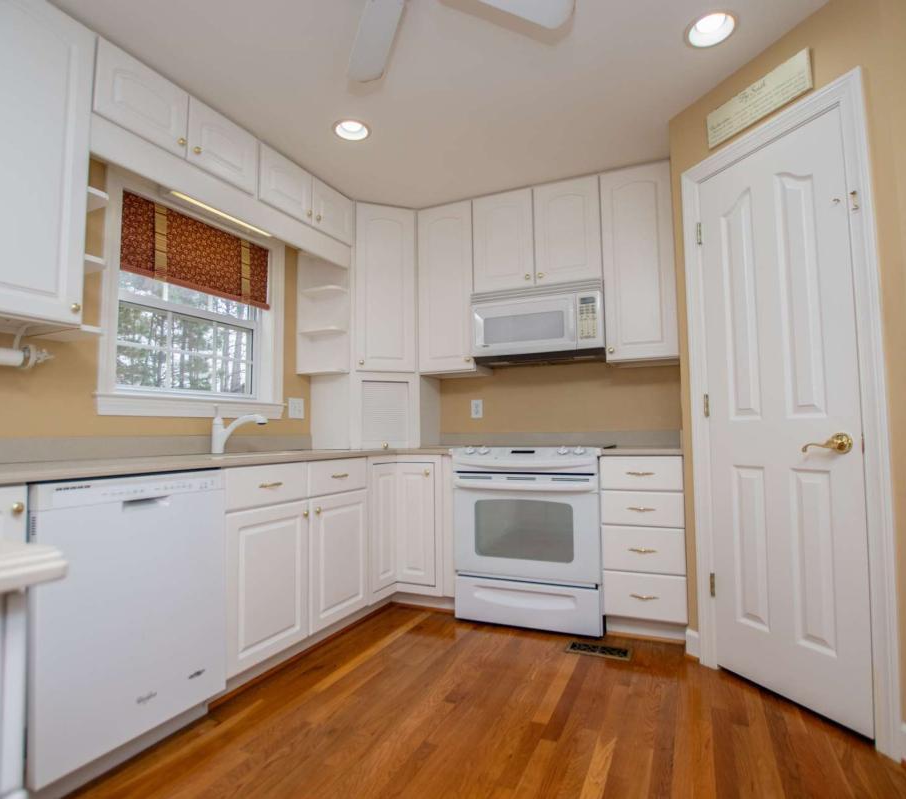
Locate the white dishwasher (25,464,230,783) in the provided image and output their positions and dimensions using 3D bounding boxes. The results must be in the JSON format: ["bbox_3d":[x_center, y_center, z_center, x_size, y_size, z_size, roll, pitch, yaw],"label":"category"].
[{"bbox_3d":[-1.222,0.660,1.674,0.600,0.807,0.600,-3,-4,26],"label":"white dishwasher"}]

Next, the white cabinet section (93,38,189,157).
[{"bbox_3d":[-1.187,-1.135,1.917,0.024,0.282,0.348,-2,-4,26],"label":"white cabinet section"}]

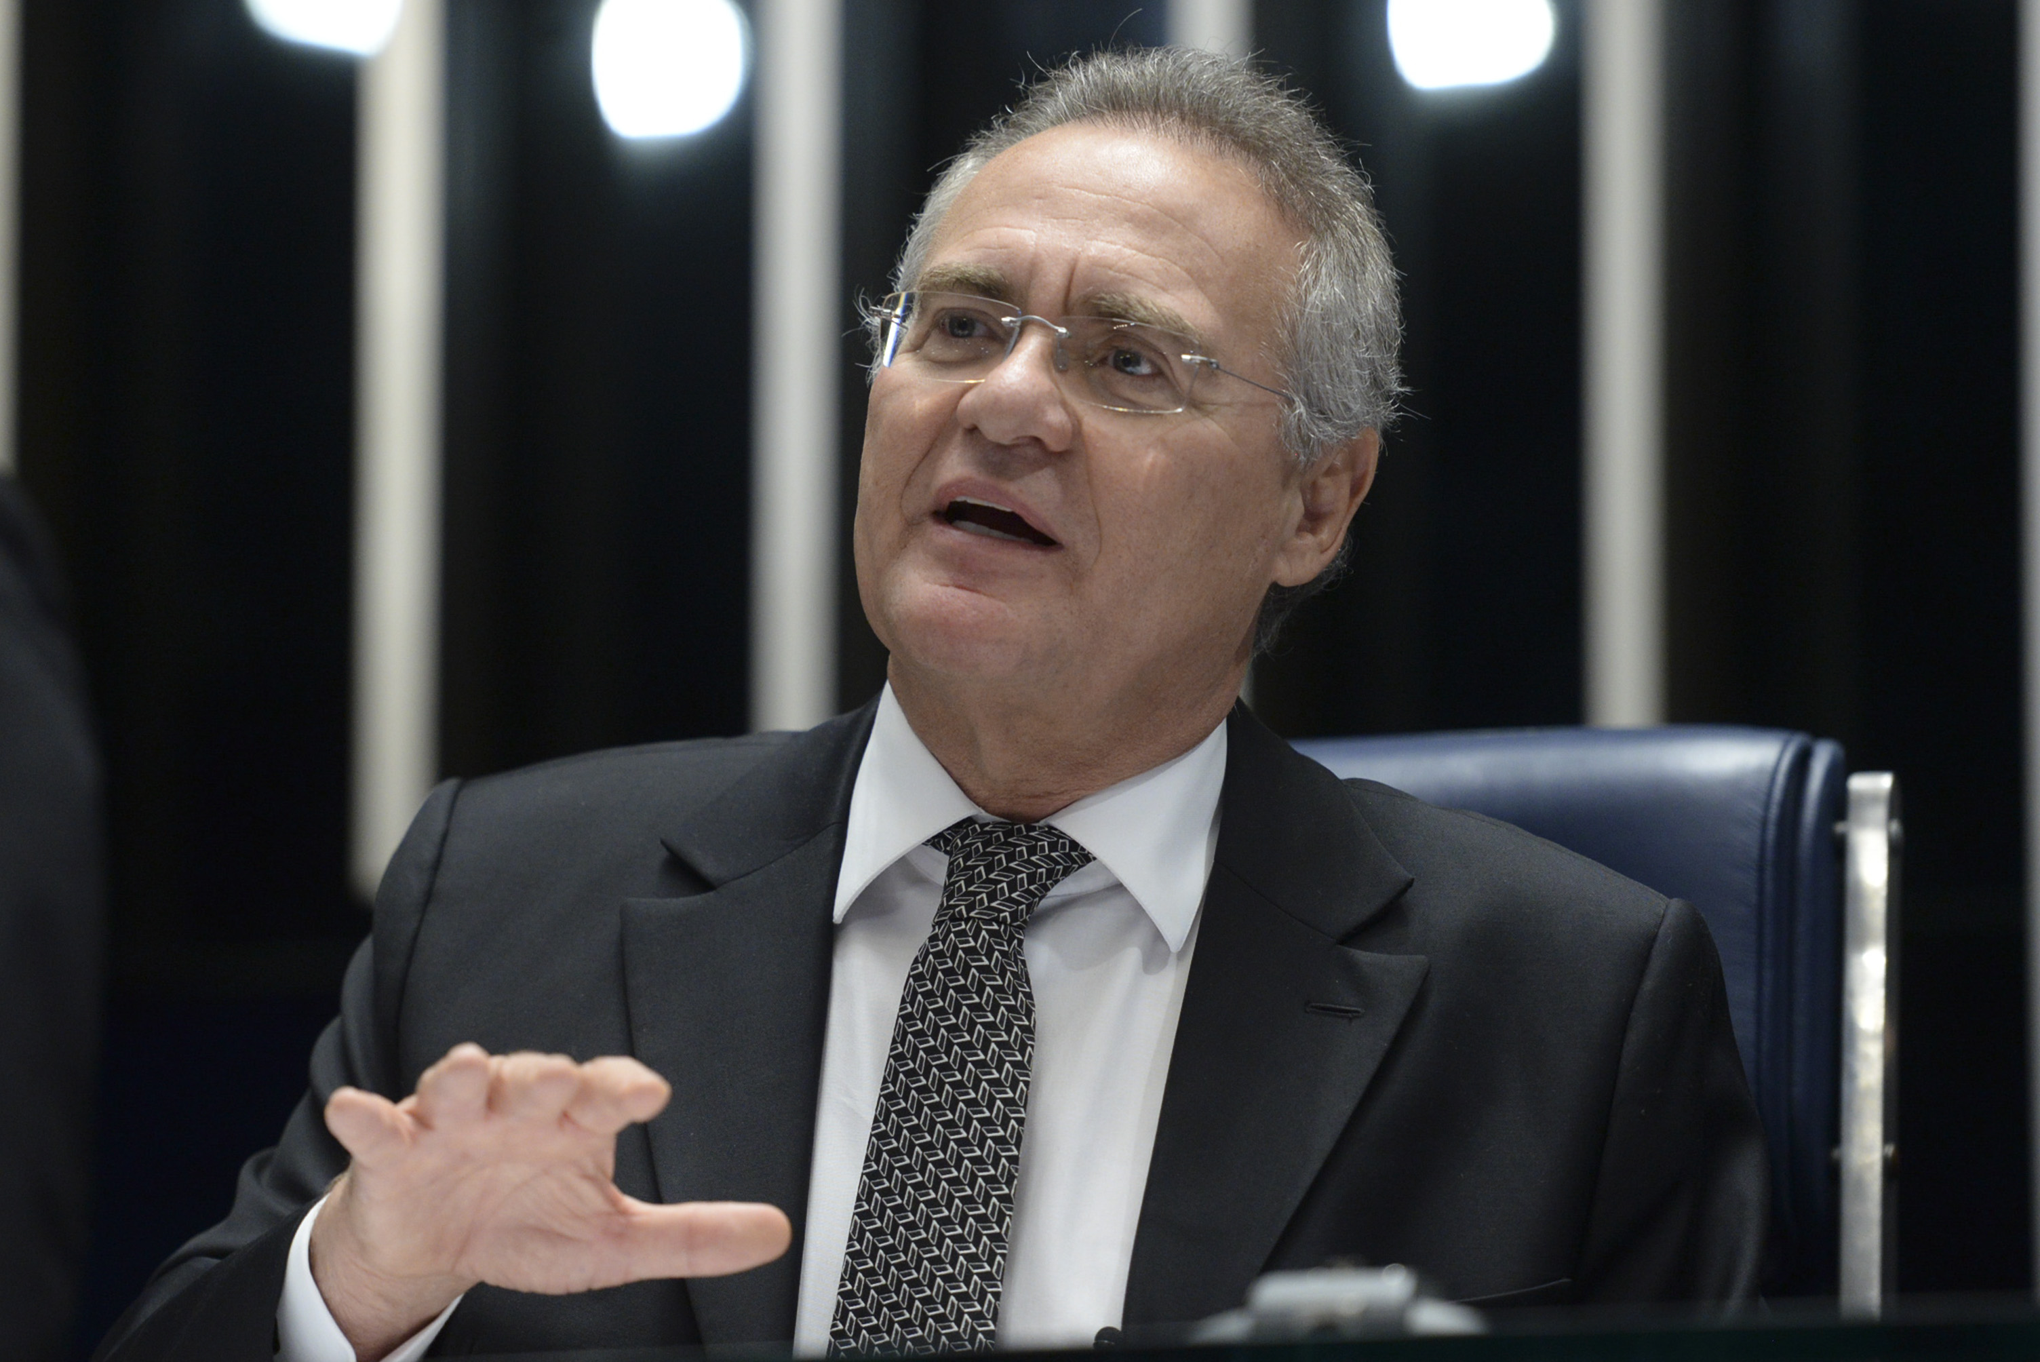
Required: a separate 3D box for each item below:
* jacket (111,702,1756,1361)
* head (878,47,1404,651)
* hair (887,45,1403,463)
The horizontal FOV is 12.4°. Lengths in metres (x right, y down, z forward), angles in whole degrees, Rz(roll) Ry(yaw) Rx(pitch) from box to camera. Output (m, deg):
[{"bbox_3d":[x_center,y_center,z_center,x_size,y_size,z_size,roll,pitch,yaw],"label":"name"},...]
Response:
[{"bbox_3d":[-0.045,0.325,3.330,0.630,0.600,0.420,3,-5,12],"label":"jacket"},{"bbox_3d":[0.040,-0.118,3.370,0.185,0.240,0.220,13,-10,26],"label":"head"},{"bbox_3d":[0.047,-0.139,3.387,0.185,0.190,0.215,13,-10,26],"label":"hair"}]

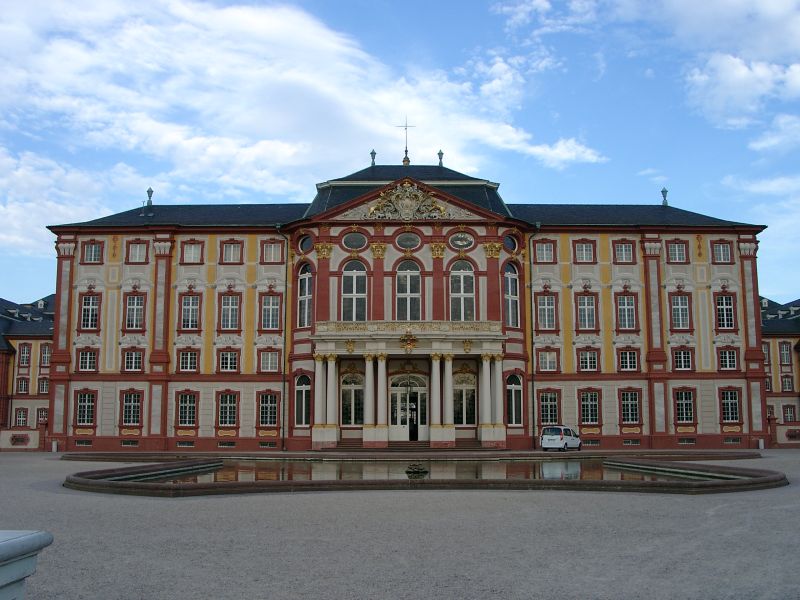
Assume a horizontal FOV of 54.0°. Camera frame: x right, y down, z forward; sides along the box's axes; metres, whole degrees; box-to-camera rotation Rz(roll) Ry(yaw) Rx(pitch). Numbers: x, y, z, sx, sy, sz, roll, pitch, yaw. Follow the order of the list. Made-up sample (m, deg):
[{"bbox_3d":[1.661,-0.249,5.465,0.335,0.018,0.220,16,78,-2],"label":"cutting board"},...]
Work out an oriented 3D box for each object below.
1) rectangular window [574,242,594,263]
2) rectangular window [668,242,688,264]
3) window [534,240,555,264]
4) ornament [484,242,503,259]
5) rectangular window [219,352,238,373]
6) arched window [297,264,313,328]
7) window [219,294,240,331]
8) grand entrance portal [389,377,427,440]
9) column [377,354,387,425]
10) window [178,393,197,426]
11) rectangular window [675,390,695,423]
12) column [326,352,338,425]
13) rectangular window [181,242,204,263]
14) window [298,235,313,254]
[{"bbox_3d":[14.796,-3.754,62.965,1.474,1.572,0.250,0,-8,-1],"label":"rectangular window"},{"bbox_3d":[22.130,-3.761,62.723,1.419,1.594,0.250,0,-8,-1],"label":"rectangular window"},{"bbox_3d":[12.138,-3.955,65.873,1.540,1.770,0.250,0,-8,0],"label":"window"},{"bbox_3d":[7.131,-3.774,60.256,1.459,1.262,0.600,0,-7,-1],"label":"ornament"},{"bbox_3d":[-13.323,4.799,61.223,1.396,1.571,0.250,0,-8,-1],"label":"rectangular window"},{"bbox_3d":[-7.551,-0.310,62.494,1.700,5.030,0.300,-7,-10,42],"label":"arched window"},{"bbox_3d":[-13.334,0.986,61.725,1.525,2.775,0.250,0,-8,-1],"label":"window"},{"bbox_3d":[0.683,8.054,58.680,3.011,4.935,0.400,0,-8,-1],"label":"grand entrance portal"},{"bbox_3d":[-1.331,6.636,57.926,0.760,5.238,0.760,0,-8,-1],"label":"column"},{"bbox_3d":[-16.777,8.663,62.112,1.377,2.638,0.200,0,-8,-1],"label":"window"},{"bbox_3d":[22.236,8.367,61.329,1.400,2.428,0.250,0,-8,-1],"label":"rectangular window"},{"bbox_3d":[-5.080,6.793,59.087,0.760,5.360,0.760,0,-8,0],"label":"column"},{"bbox_3d":[-16.969,-3.803,64.338,1.480,1.710,0.250,0,-8,-1],"label":"rectangular window"},{"bbox_3d":[-7.354,-4.397,61.153,0.300,1.347,1.850,6,-10,-41],"label":"window"}]

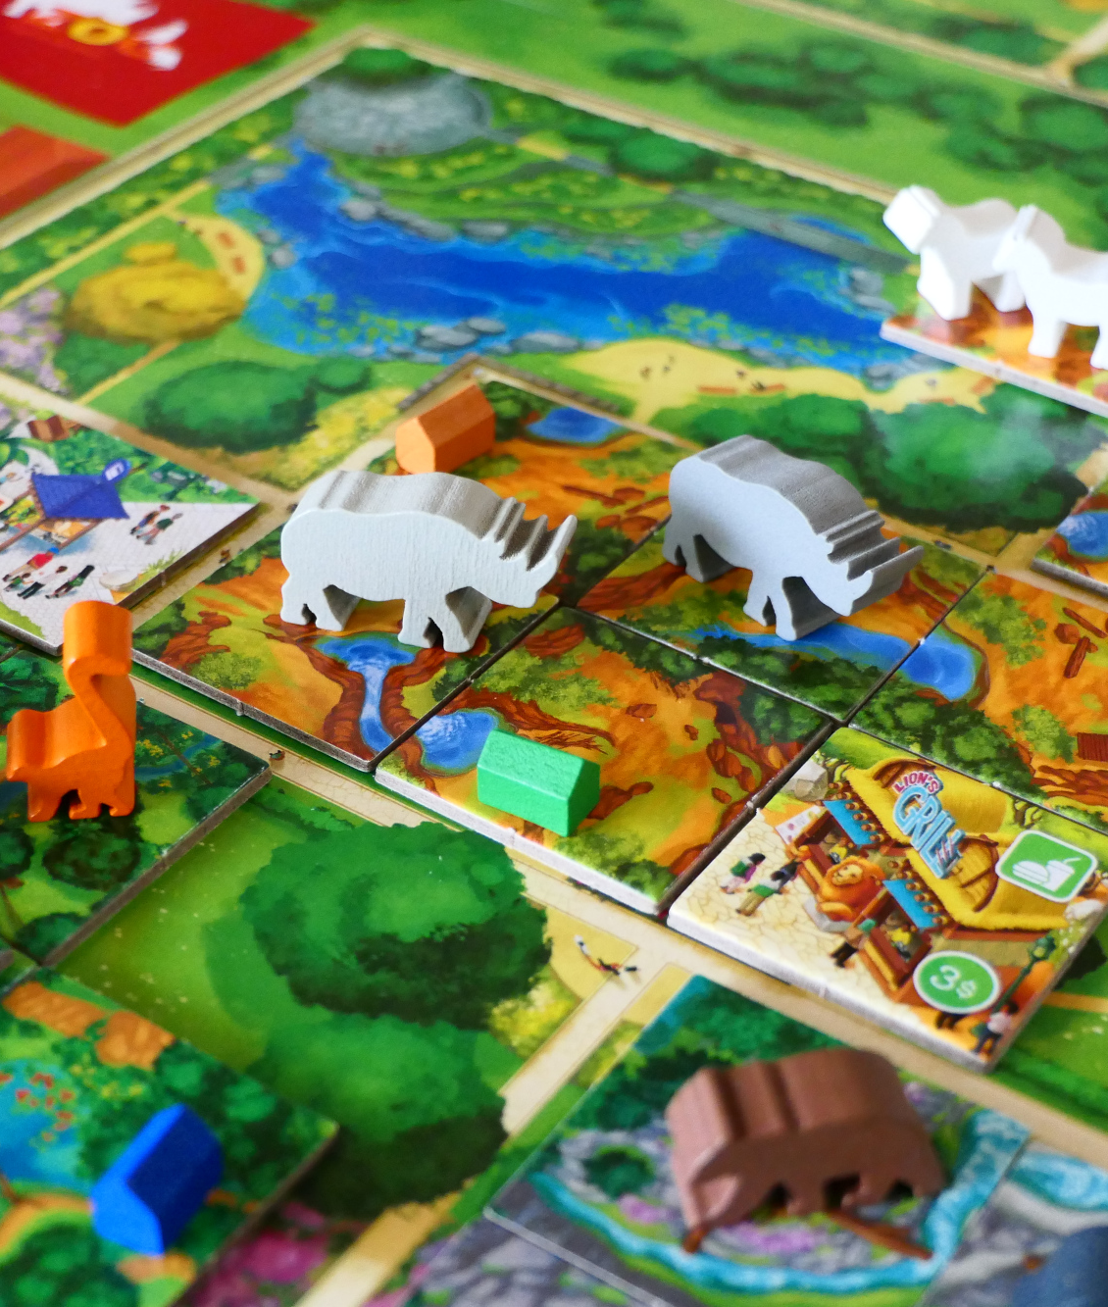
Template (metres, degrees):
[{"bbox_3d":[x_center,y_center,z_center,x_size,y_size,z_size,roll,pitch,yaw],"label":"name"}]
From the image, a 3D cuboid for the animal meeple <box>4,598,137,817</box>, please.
[{"bbox_3d":[-0.058,0.007,0.289,0.016,0.025,0.010,-3,37,-8],"label":"animal meeple"}]

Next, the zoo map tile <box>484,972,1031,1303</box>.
[{"bbox_3d":[0.022,0.055,0.252,0.042,0.002,0.042,23,42,25],"label":"zoo map tile"}]

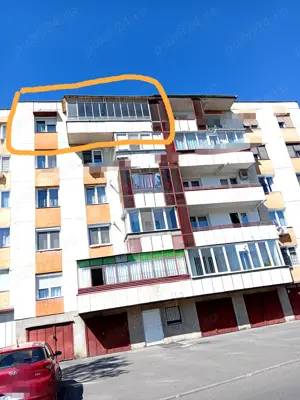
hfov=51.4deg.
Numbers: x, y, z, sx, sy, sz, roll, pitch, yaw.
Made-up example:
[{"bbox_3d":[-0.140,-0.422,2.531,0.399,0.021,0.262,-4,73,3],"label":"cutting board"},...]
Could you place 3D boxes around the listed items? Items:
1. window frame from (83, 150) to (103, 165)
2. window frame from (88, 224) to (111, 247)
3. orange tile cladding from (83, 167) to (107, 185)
[{"bbox_3d":[-3.970,-2.941,21.970,1.388,1.258,0.121,-4,-22,-12],"label":"window frame"},{"bbox_3d":[-3.179,2.239,19.929,1.418,1.398,0.121,-4,-22,-12],"label":"window frame"},{"bbox_3d":[-3.646,-1.627,20.930,1.489,1.281,0.122,-4,-20,-12],"label":"orange tile cladding"}]

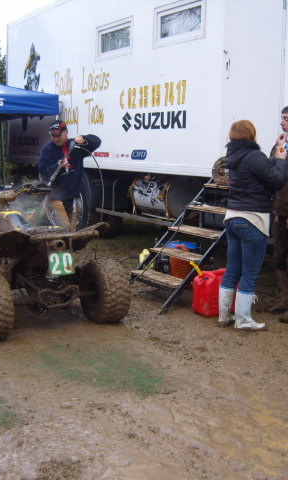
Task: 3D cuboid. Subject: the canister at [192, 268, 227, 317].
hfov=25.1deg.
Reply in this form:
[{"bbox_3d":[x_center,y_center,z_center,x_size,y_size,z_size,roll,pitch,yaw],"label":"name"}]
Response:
[{"bbox_3d":[0.614,0.428,5.638,0.330,0.400,0.260,-5,10,-25],"label":"canister"}]

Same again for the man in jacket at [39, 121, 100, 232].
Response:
[{"bbox_3d":[-0.794,-0.405,6.765,0.620,1.700,0.500,3,10,18],"label":"man in jacket"}]

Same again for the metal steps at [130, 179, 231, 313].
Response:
[{"bbox_3d":[0.426,0.000,6.161,1.200,1.100,0.820,-6,11,-31],"label":"metal steps"}]

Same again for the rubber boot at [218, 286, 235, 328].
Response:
[{"bbox_3d":[0.709,0.526,5.305,0.125,0.310,0.260,7,11,37],"label":"rubber boot"}]

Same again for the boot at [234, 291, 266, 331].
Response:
[{"bbox_3d":[0.844,0.547,5.175,0.270,0.310,0.125,-1,9,-4],"label":"boot"}]

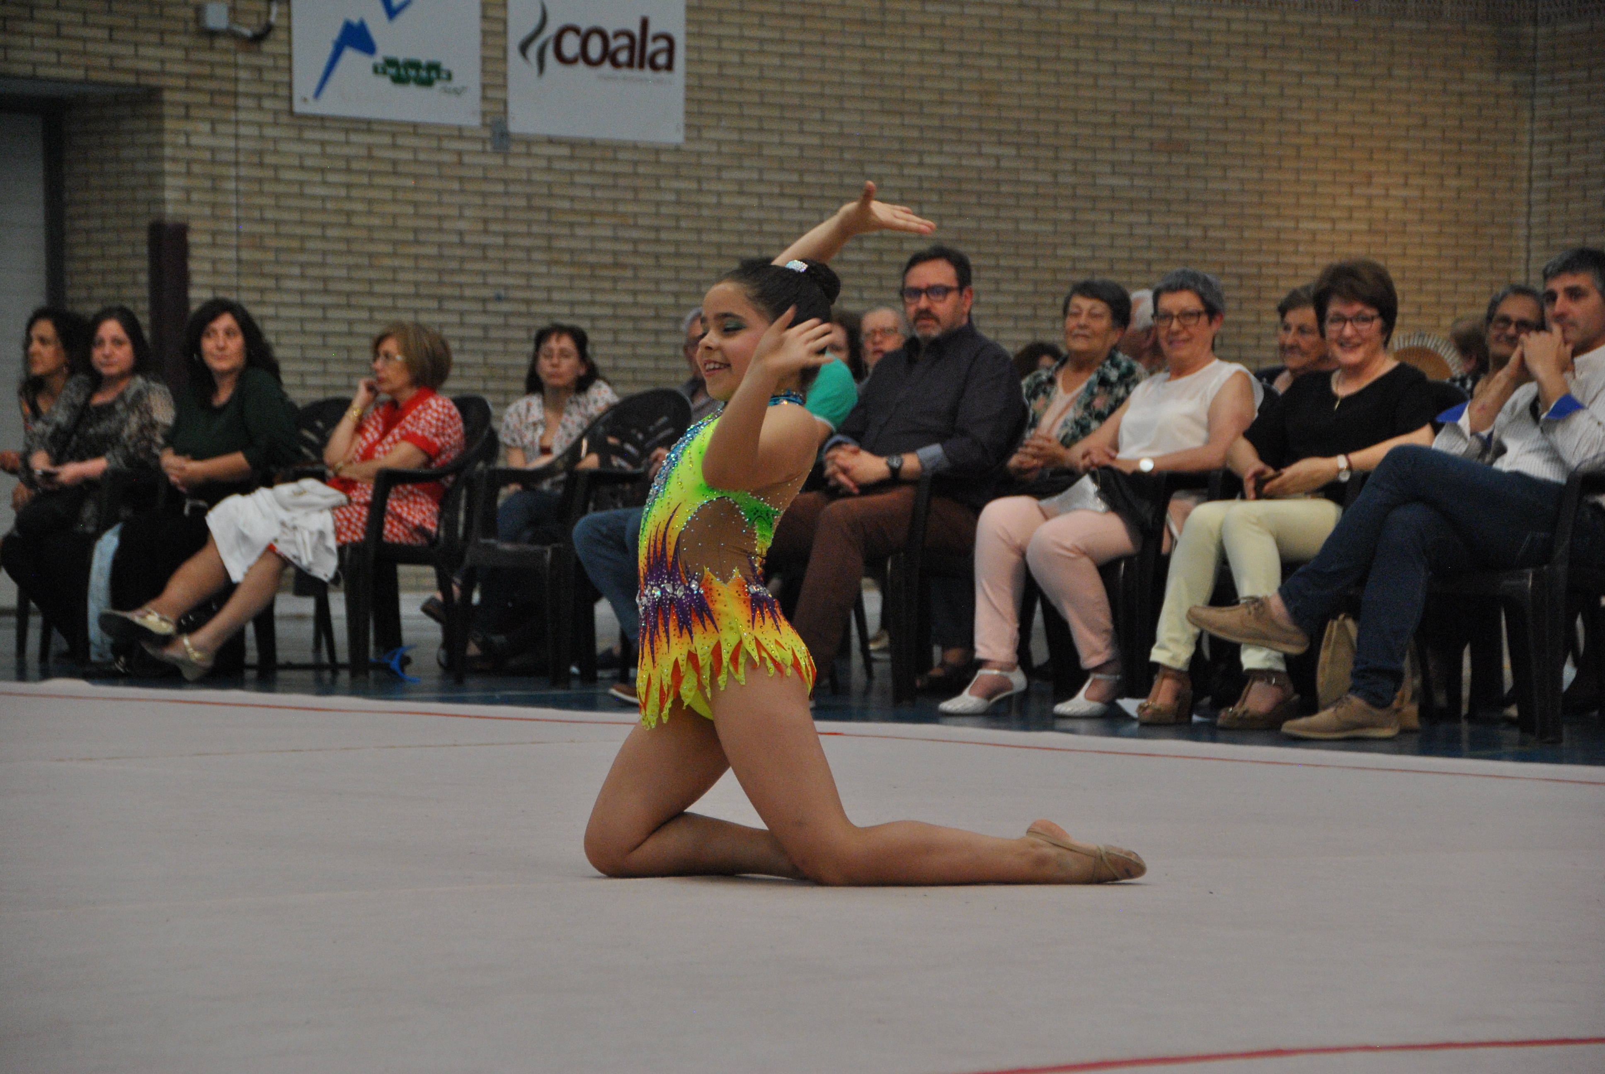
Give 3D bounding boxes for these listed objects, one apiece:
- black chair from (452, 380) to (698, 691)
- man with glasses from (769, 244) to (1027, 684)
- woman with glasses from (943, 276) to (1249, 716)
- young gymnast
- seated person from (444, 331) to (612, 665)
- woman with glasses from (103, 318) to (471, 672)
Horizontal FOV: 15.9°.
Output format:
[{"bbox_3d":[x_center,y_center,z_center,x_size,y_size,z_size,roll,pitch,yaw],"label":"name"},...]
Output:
[{"bbox_3d":[-0.690,0.000,17.470,0.550,0.880,0.560,0,1,-40],"label":"black chair"},{"bbox_3d":[0.200,-0.171,16.030,0.850,1.260,0.550,0,1,-41],"label":"man with glasses"},{"bbox_3d":[0.847,-0.117,15.480,0.800,1.170,0.520,0,1,-41],"label":"woman with glasses"},{"bbox_3d":[0.096,-0.001,8.900,0.820,1.060,0.420,0,1,-16],"label":"young gymnast"},{"bbox_3d":[-0.957,-0.168,19.850,0.500,1.170,0.750,1,1,37],"label":"seated person"},{"bbox_3d":[-1.620,-0.120,17.790,1.030,1.100,0.500,0,1,-31],"label":"woman with glasses"}]

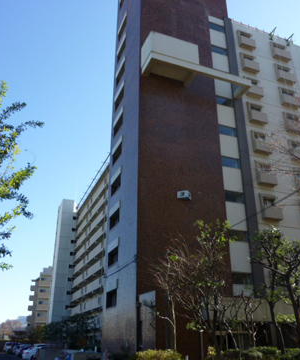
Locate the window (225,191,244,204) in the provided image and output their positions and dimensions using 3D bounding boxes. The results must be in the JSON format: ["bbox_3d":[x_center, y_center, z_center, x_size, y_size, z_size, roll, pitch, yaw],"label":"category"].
[{"bbox_3d":[6.252,1.291,25.501,1.640,0.840,0.150,9,-26,-20],"label":"window"}]

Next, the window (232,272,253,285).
[{"bbox_3d":[6.201,6.595,23.132,1.600,0.730,0.150,9,-26,-20],"label":"window"}]

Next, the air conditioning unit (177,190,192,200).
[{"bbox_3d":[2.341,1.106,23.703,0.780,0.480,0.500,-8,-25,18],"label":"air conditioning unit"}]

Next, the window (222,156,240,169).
[{"bbox_3d":[6.248,-1.341,26.664,1.600,0.850,0.150,9,-26,-20],"label":"window"}]

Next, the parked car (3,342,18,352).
[{"bbox_3d":[-20.624,26.363,54.587,4.400,1.600,1.700,15,-28,-31],"label":"parked car"}]

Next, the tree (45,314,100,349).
[{"bbox_3d":[-9.030,17.811,40.327,5.000,4.050,6.000,9,-26,-20],"label":"tree"}]

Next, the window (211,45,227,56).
[{"bbox_3d":[6.293,-11.664,31.252,1.580,0.760,0.150,9,-26,-20],"label":"window"}]

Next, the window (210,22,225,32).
[{"bbox_3d":[6.319,-14.185,32.379,1.540,0.660,0.150,9,-26,-20],"label":"window"}]

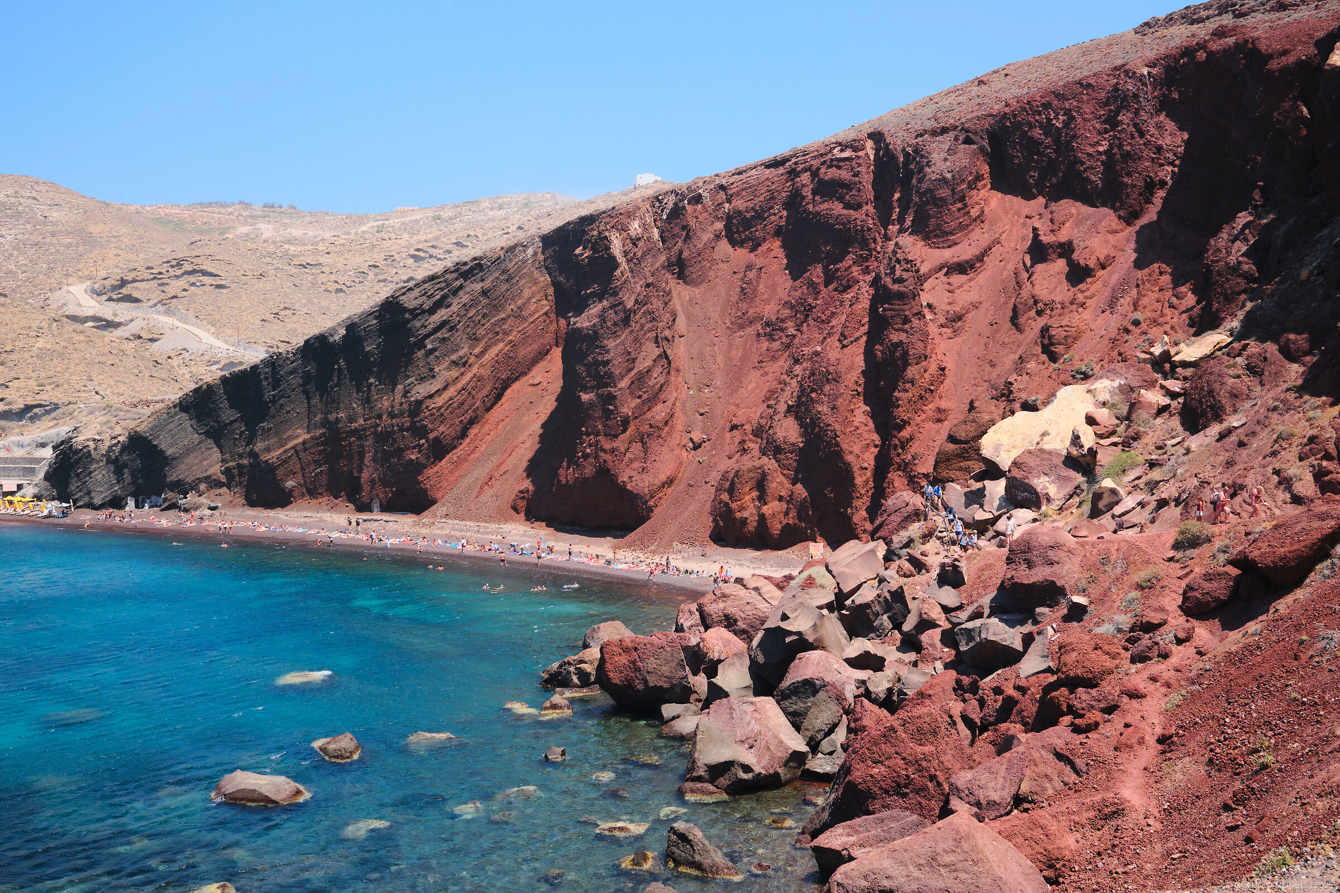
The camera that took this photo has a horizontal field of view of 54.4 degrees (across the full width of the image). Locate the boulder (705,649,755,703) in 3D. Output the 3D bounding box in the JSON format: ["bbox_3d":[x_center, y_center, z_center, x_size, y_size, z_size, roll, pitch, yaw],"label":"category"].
[{"bbox_3d":[2.635,10.057,57.000,2.100,2.300,2.100,0,-1,3],"label":"boulder"}]

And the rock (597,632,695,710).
[{"bbox_3d":[-1.128,10.494,61.000,4.400,3.400,4.000,0,-1,-1],"label":"rock"}]

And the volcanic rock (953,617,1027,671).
[{"bbox_3d":[12.501,7.749,51.000,2.850,2.050,2.300,0,0,14],"label":"volcanic rock"}]

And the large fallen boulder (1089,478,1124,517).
[{"bbox_3d":[22.654,2.659,67.500,1.800,1.900,1.800,0,-1,19],"label":"large fallen boulder"}]

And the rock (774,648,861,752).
[{"bbox_3d":[6.436,11.089,57.000,3.800,3.900,3.600,0,1,6],"label":"rock"}]

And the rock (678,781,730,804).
[{"bbox_3d":[1.123,11.441,43.000,1.650,0.650,1.200,0,-1,1],"label":"rock"}]

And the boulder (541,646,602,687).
[{"bbox_3d":[-5.129,11.677,69.000,3.260,2.080,2.600,0,0,-4],"label":"boulder"}]

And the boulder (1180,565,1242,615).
[{"bbox_3d":[19.760,5.250,47.500,2.200,1.650,2.000,0,-1,23],"label":"boulder"}]

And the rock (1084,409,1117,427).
[{"bbox_3d":[26.463,-1.768,80.000,1.900,1.200,1.500,0,-1,18],"label":"rock"}]

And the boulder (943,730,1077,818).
[{"bbox_3d":[10.824,10.317,41.000,4.100,2.300,3.200,0,1,15],"label":"boulder"}]

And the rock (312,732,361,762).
[{"bbox_3d":[-13.485,12.136,52.600,1.950,1.080,1.500,0,0,-14],"label":"rock"}]

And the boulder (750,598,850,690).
[{"bbox_3d":[6.155,9.344,61.500,4.500,4.000,4.200,0,-1,6],"label":"boulder"}]

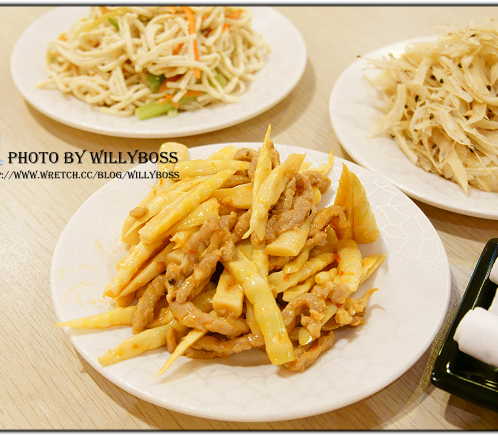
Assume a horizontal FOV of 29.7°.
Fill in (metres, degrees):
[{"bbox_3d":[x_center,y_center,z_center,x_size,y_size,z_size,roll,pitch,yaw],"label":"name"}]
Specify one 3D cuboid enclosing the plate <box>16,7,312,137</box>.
[{"bbox_3d":[-0.067,-0.117,0.716,0.222,0.025,0.222,0,40,0],"label":"plate"}]

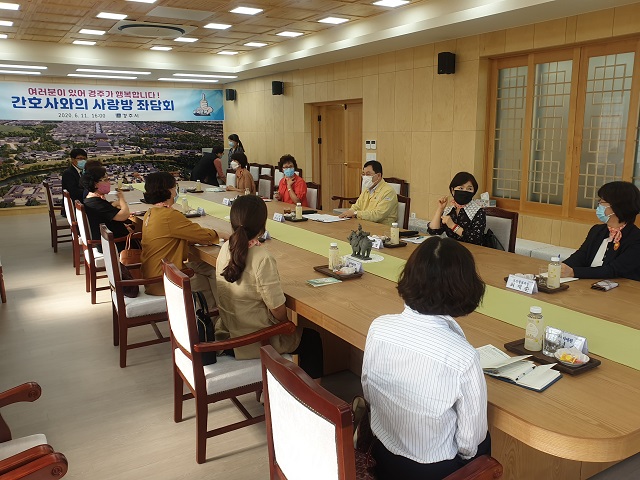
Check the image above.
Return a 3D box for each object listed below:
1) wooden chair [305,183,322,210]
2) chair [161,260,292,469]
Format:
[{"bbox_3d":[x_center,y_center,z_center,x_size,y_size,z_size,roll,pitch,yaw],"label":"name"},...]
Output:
[{"bbox_3d":[-0.337,-0.229,6.190,0.575,0.995,0.579,-8,15,-30],"label":"wooden chair"},{"bbox_3d":[-0.483,0.563,2.578,0.576,0.976,0.556,-9,15,-30],"label":"chair"}]

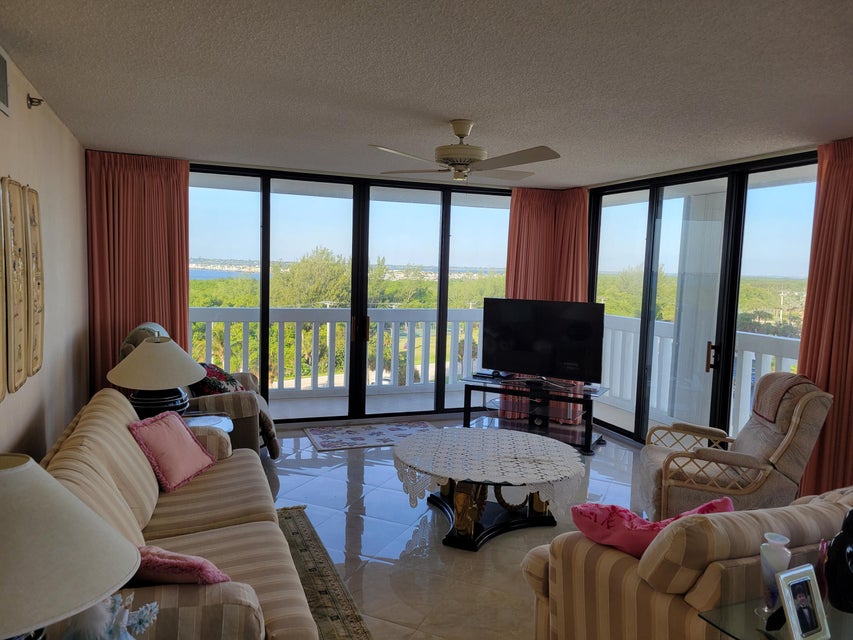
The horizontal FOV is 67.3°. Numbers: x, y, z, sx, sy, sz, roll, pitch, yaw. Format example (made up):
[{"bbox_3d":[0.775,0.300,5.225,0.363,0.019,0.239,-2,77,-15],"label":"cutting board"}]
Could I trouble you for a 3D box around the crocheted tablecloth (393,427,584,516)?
[{"bbox_3d":[0.385,0.929,3.995,1.200,0.225,1.200,2,5,1],"label":"crocheted tablecloth"}]

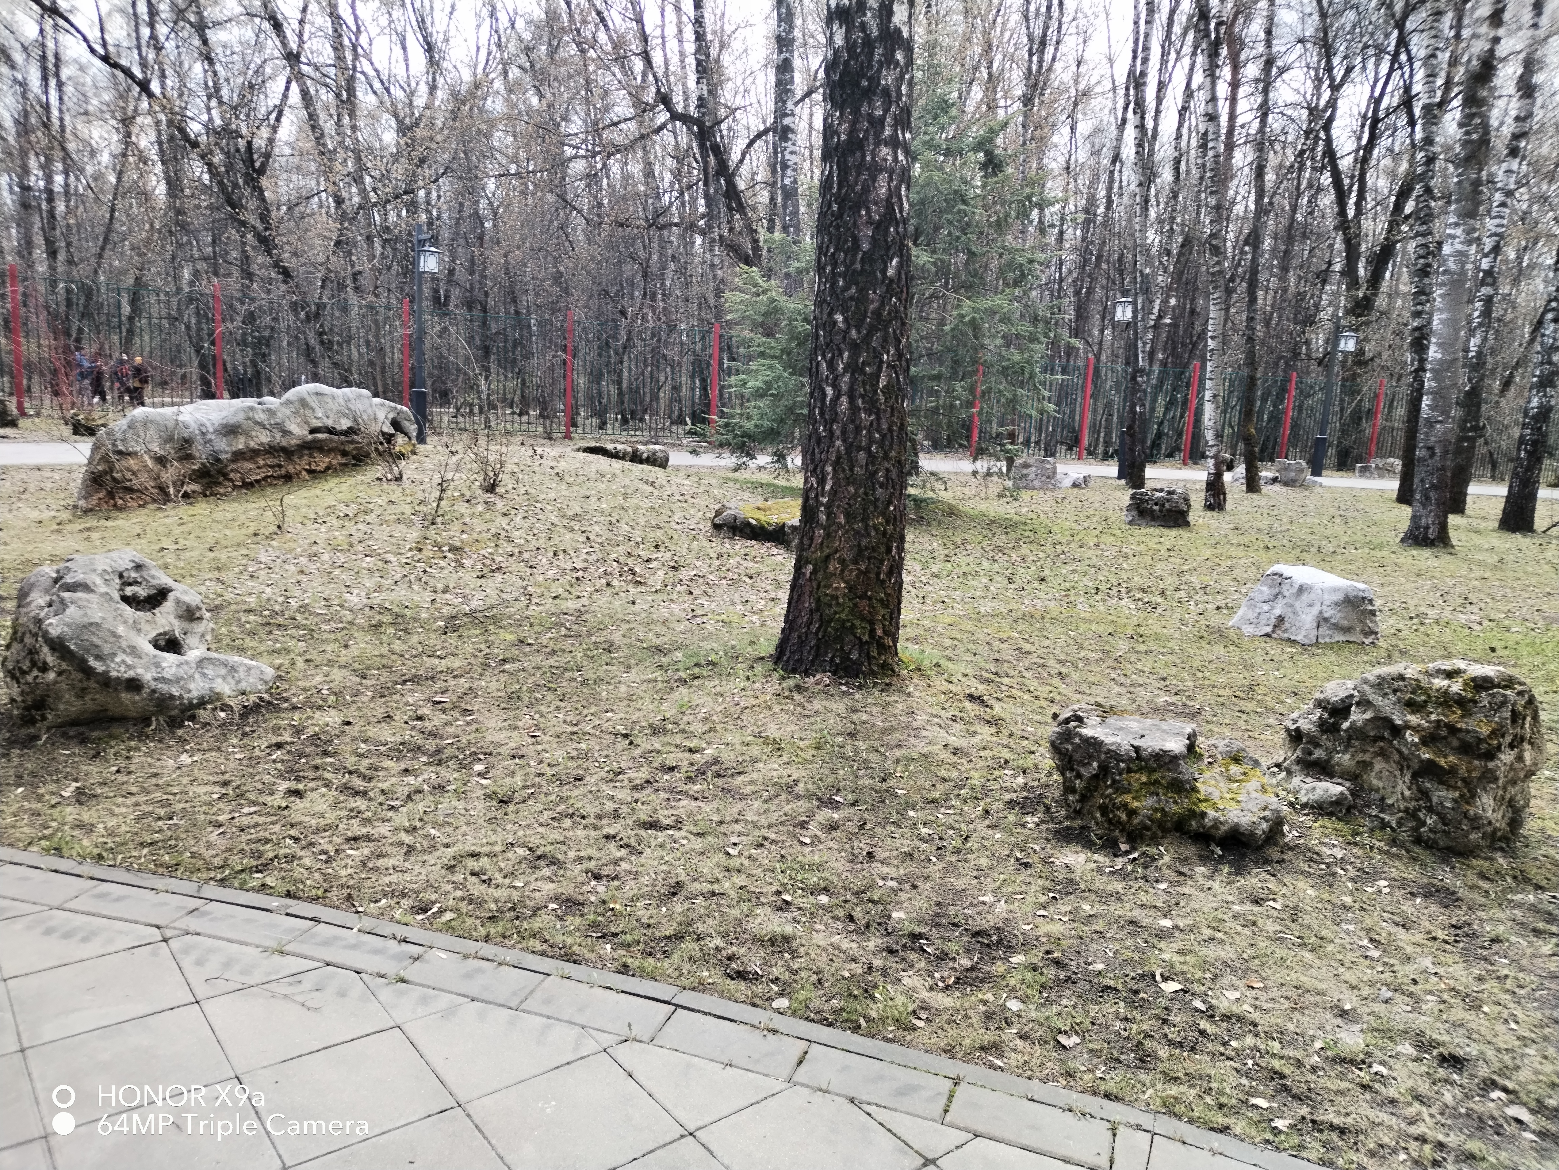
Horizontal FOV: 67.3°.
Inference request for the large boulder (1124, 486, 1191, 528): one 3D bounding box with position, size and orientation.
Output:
[{"bbox_3d":[4.010,-0.840,12.447,0.660,0.390,0.500,6,11,14],"label":"large boulder"}]

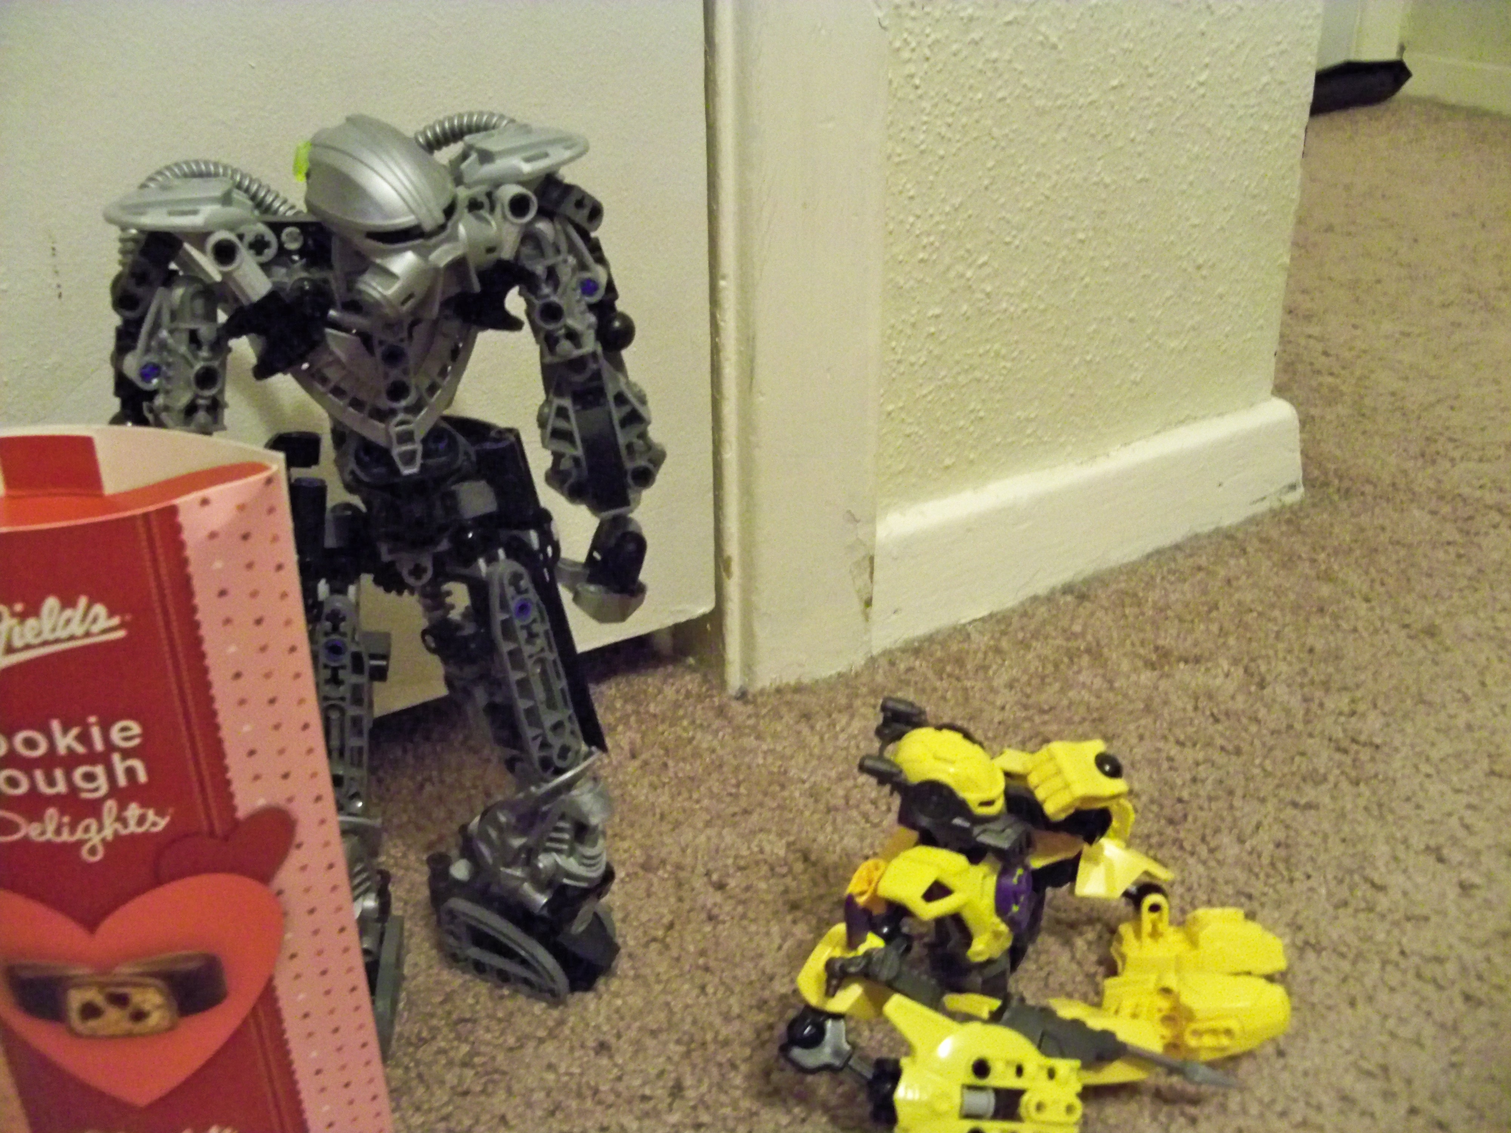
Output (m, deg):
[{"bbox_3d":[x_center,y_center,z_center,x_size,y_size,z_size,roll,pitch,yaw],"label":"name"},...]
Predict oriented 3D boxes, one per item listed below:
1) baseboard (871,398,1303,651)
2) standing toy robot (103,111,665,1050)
[{"bbox_3d":[0.146,-0.026,0.639,0.276,0.049,0.014,-17,28,-35],"label":"baseboard"},{"bbox_3d":[-0.082,0.005,0.355,0.116,0.208,0.085,-11,25,-25],"label":"standing toy robot"}]

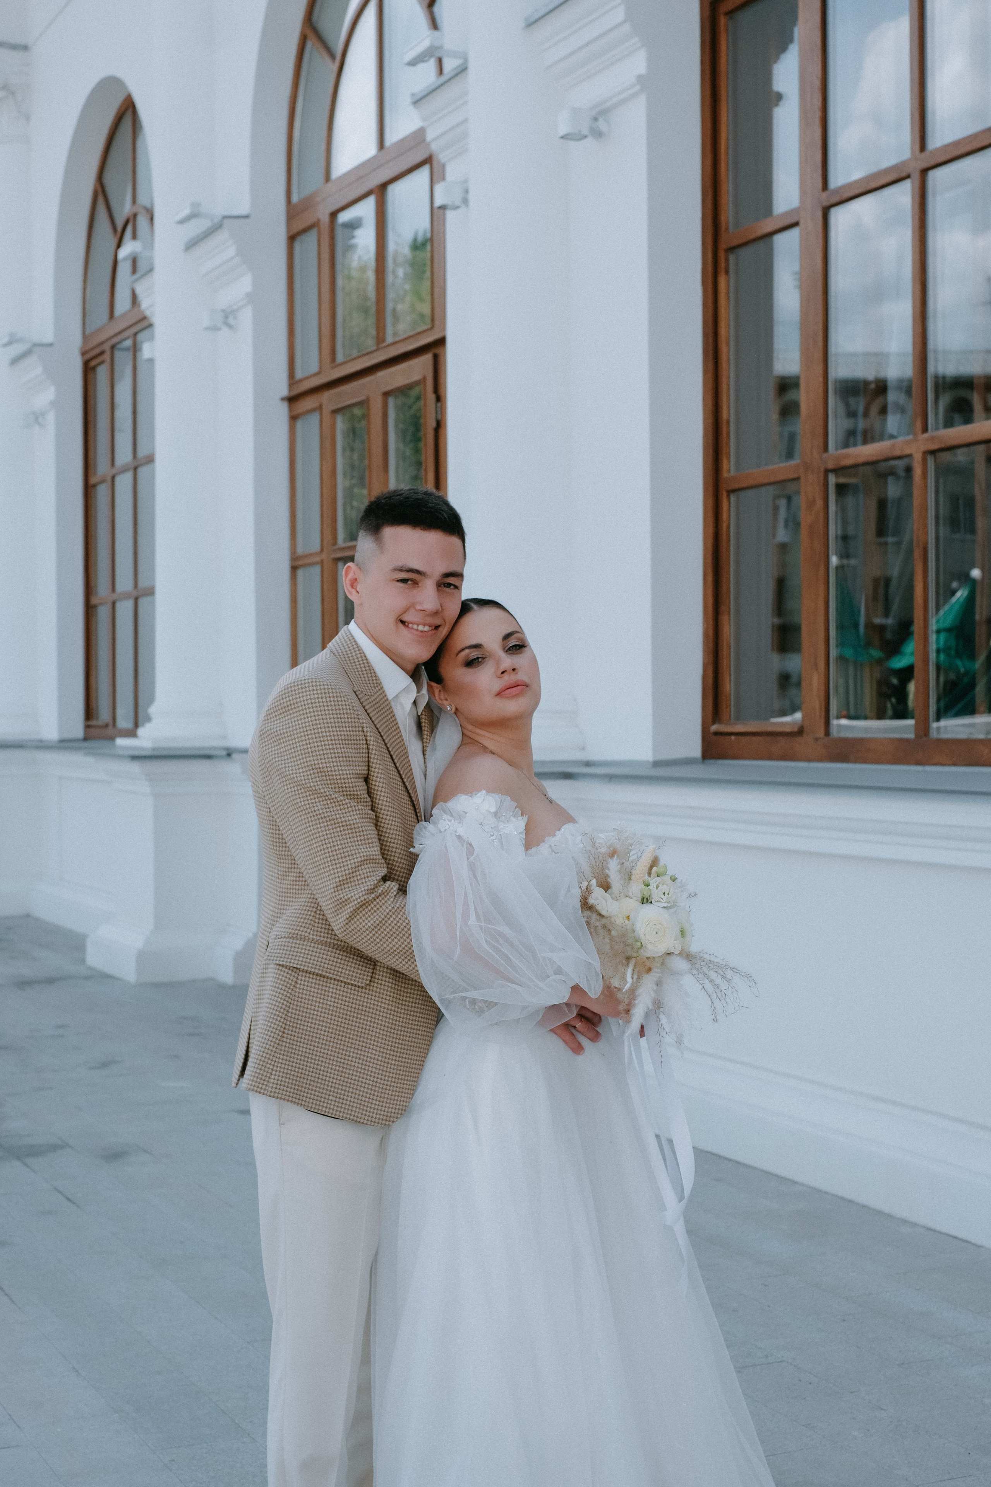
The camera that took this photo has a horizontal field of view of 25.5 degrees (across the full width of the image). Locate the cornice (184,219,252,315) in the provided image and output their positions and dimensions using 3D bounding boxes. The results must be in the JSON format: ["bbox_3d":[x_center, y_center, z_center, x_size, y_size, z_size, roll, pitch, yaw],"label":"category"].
[{"bbox_3d":[-1.535,-2.617,12.101,0.156,0.448,0.695,-1,1,-25],"label":"cornice"}]

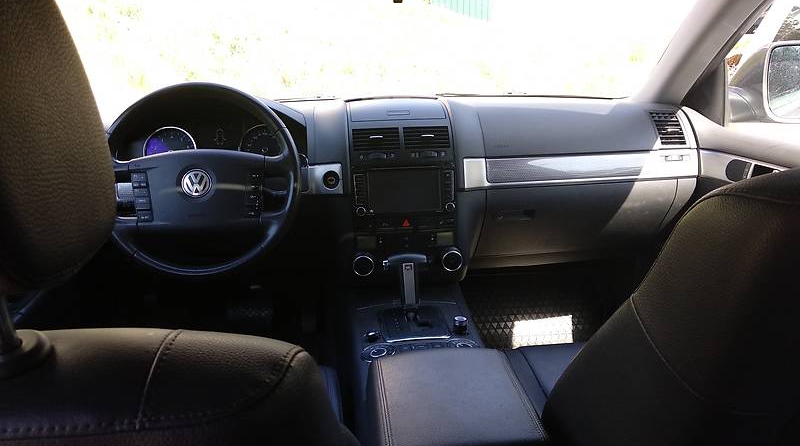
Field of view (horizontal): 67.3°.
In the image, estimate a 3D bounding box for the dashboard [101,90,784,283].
[{"bbox_3d":[0.005,-0.107,1.470,1.500,0.450,0.460,-3,17,-6],"label":"dashboard"}]

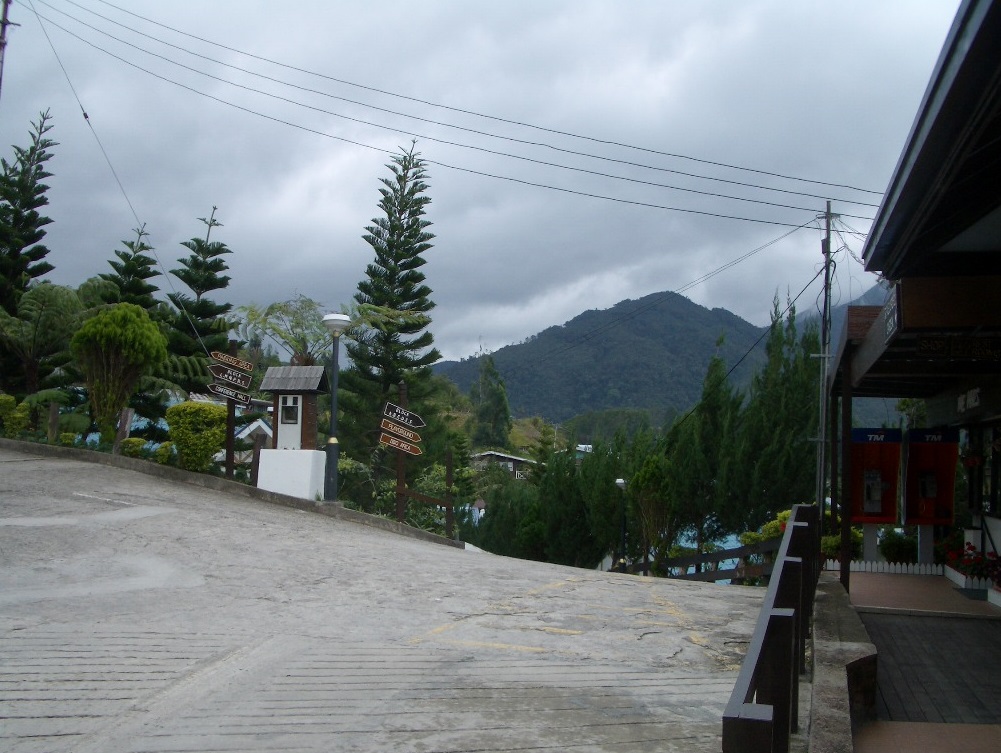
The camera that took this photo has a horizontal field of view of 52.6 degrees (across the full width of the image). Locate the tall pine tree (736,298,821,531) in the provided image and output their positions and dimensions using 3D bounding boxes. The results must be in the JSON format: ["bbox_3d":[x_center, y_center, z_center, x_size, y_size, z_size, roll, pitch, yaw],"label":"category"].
[{"bbox_3d":[6.585,1.208,24.000,2.100,6.300,2.100,1,-2,0],"label":"tall pine tree"}]

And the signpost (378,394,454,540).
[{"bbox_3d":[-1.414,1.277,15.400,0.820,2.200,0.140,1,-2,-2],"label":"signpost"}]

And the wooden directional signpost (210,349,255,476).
[{"bbox_3d":[-4.187,0.538,15.800,0.700,2.100,0.130,1,-2,-3],"label":"wooden directional signpost"}]

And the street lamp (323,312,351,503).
[{"bbox_3d":[-2.532,0.474,15.500,0.430,2.920,0.430,1,-2,0],"label":"street lamp"}]

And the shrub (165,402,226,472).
[{"bbox_3d":[-4.907,0.981,16.300,1.000,1.120,0.950,1,-2,0],"label":"shrub"}]

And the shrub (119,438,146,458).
[{"bbox_3d":[-6.066,1.195,16.700,0.470,0.350,0.440,1,-2,0],"label":"shrub"}]

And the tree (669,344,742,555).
[{"bbox_3d":[4.755,1.879,23.500,1.750,5.400,1.750,1,-2,0],"label":"tree"}]

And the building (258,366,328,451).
[{"bbox_3d":[-3.228,0.507,15.800,0.920,1.300,0.680,1,-2,7],"label":"building"}]

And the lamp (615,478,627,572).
[{"bbox_3d":[2.938,3.861,24.300,0.420,2.900,0.420,1,-2,0],"label":"lamp"}]

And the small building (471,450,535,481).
[{"bbox_3d":[0.651,9.988,110.000,7.500,4.000,7.000,1,-2,-11],"label":"small building"}]

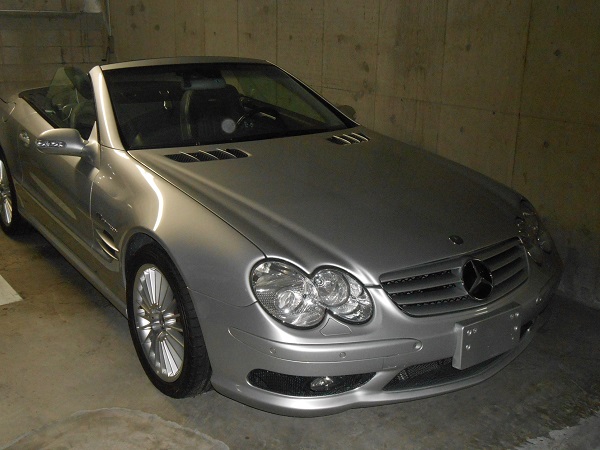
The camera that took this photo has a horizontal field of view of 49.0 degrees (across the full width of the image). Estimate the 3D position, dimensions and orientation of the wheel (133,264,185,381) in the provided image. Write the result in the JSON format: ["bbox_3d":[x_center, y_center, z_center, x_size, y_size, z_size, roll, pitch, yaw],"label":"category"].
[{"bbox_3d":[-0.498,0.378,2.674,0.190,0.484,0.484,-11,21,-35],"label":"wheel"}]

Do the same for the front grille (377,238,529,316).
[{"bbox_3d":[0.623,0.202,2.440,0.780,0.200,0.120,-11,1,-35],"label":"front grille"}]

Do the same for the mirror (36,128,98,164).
[{"bbox_3d":[-1.101,-0.392,3.153,0.250,0.150,0.180,-11,21,-35],"label":"mirror"}]

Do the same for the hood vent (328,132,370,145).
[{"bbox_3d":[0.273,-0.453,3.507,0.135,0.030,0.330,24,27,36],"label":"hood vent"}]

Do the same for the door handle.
[{"bbox_3d":[-1.563,-0.494,3.754,0.050,0.060,0.210,-11,21,-35],"label":"door handle"}]

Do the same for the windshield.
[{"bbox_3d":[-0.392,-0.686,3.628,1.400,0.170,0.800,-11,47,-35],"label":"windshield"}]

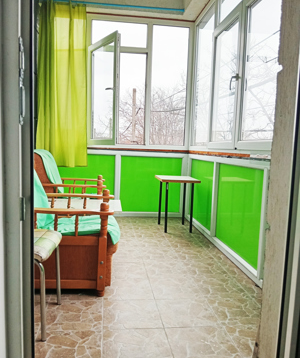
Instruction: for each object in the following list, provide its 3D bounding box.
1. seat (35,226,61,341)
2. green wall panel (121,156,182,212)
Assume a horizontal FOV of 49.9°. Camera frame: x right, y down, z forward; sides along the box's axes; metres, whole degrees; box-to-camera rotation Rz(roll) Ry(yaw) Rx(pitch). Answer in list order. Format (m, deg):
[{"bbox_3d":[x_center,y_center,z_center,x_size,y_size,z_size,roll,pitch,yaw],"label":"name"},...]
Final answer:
[{"bbox_3d":[-0.707,0.564,1.776,0.400,0.465,0.450,2,6,-5],"label":"seat"},{"bbox_3d":[0.015,0.086,4.566,0.860,0.785,0.030,1,6,-8],"label":"green wall panel"}]

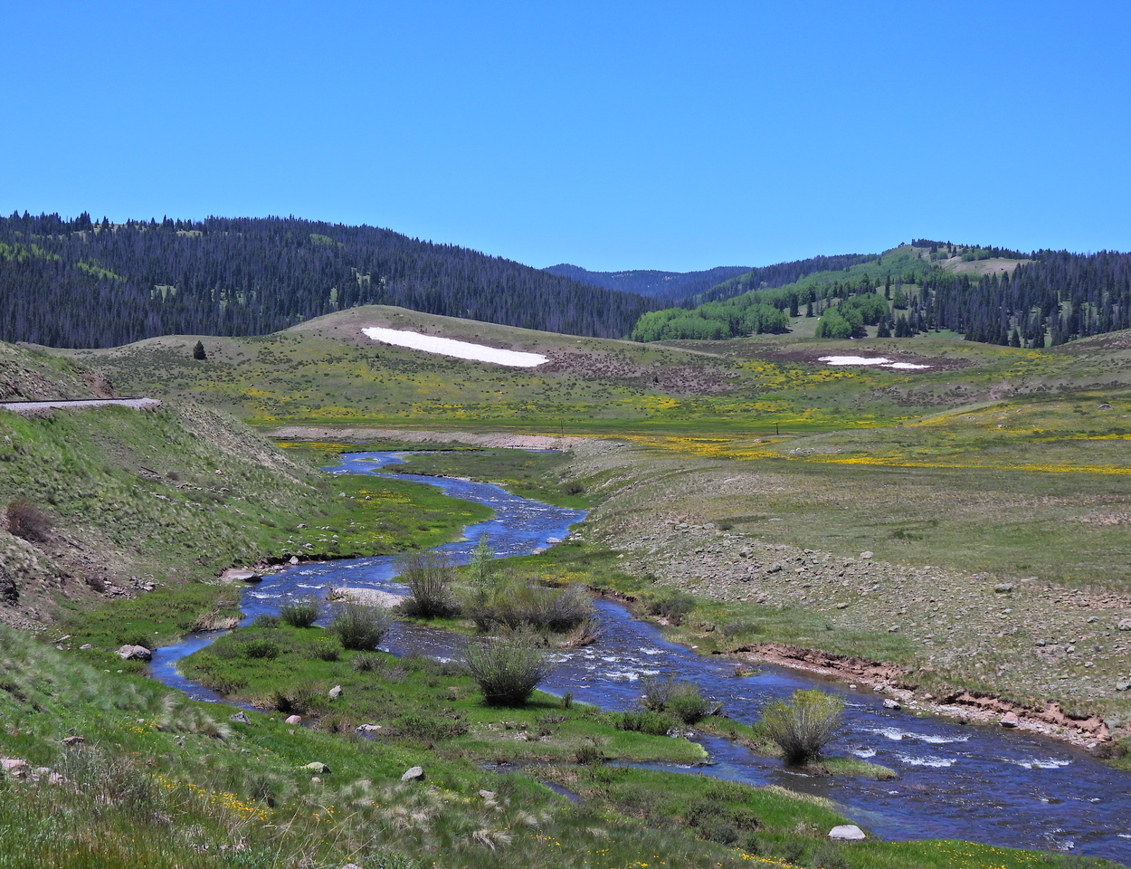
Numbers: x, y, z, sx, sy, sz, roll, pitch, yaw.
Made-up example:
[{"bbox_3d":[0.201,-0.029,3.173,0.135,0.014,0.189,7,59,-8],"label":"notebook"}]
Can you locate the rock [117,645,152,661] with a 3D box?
[{"bbox_3d":[-17.338,8.787,74.000,1.360,0.620,1.050,0,2,0],"label":"rock"}]

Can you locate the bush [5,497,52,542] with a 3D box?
[{"bbox_3d":[-26.557,4.184,91.000,2.250,2.100,2.100,0,2,0],"label":"bush"}]

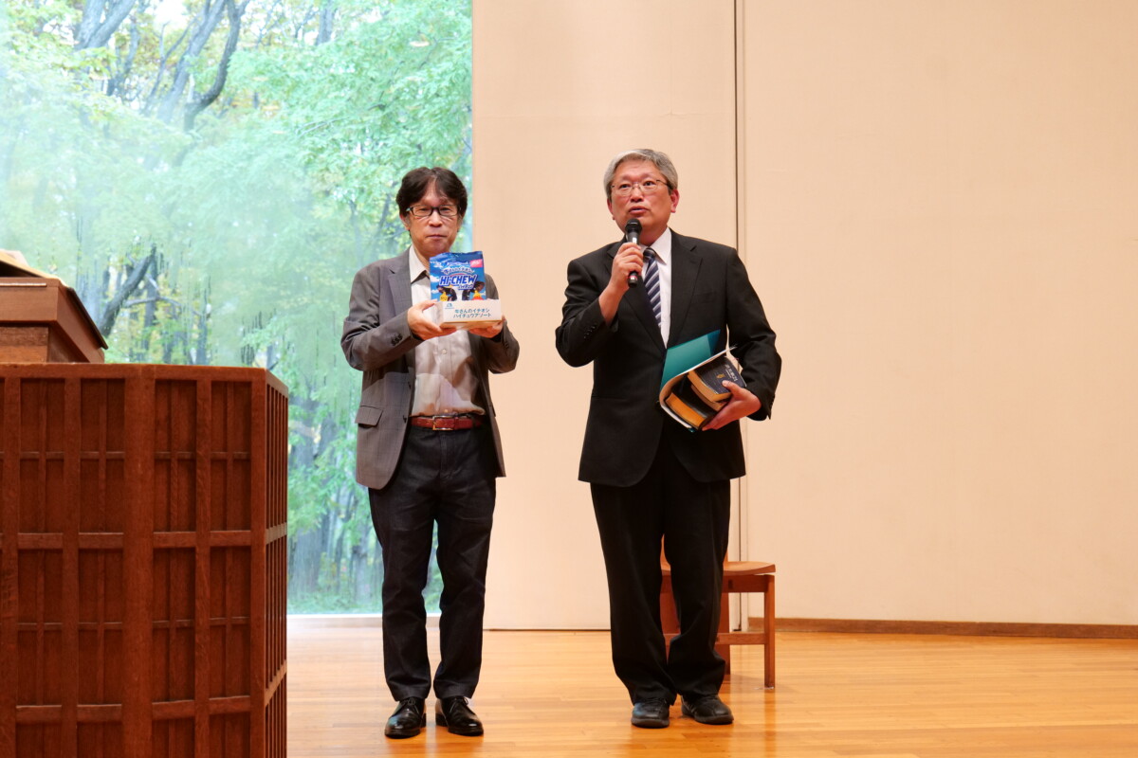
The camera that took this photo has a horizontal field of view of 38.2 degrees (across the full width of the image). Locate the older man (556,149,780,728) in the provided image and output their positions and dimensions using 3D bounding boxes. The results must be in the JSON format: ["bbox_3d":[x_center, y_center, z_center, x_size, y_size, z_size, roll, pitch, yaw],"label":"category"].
[{"bbox_3d":[0.293,0.161,4.968,0.660,1.757,0.440,0,-3,5],"label":"older man"}]

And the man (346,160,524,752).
[{"bbox_3d":[-0.395,0.194,4.803,0.510,1.675,0.500,0,-3,-9],"label":"man"}]

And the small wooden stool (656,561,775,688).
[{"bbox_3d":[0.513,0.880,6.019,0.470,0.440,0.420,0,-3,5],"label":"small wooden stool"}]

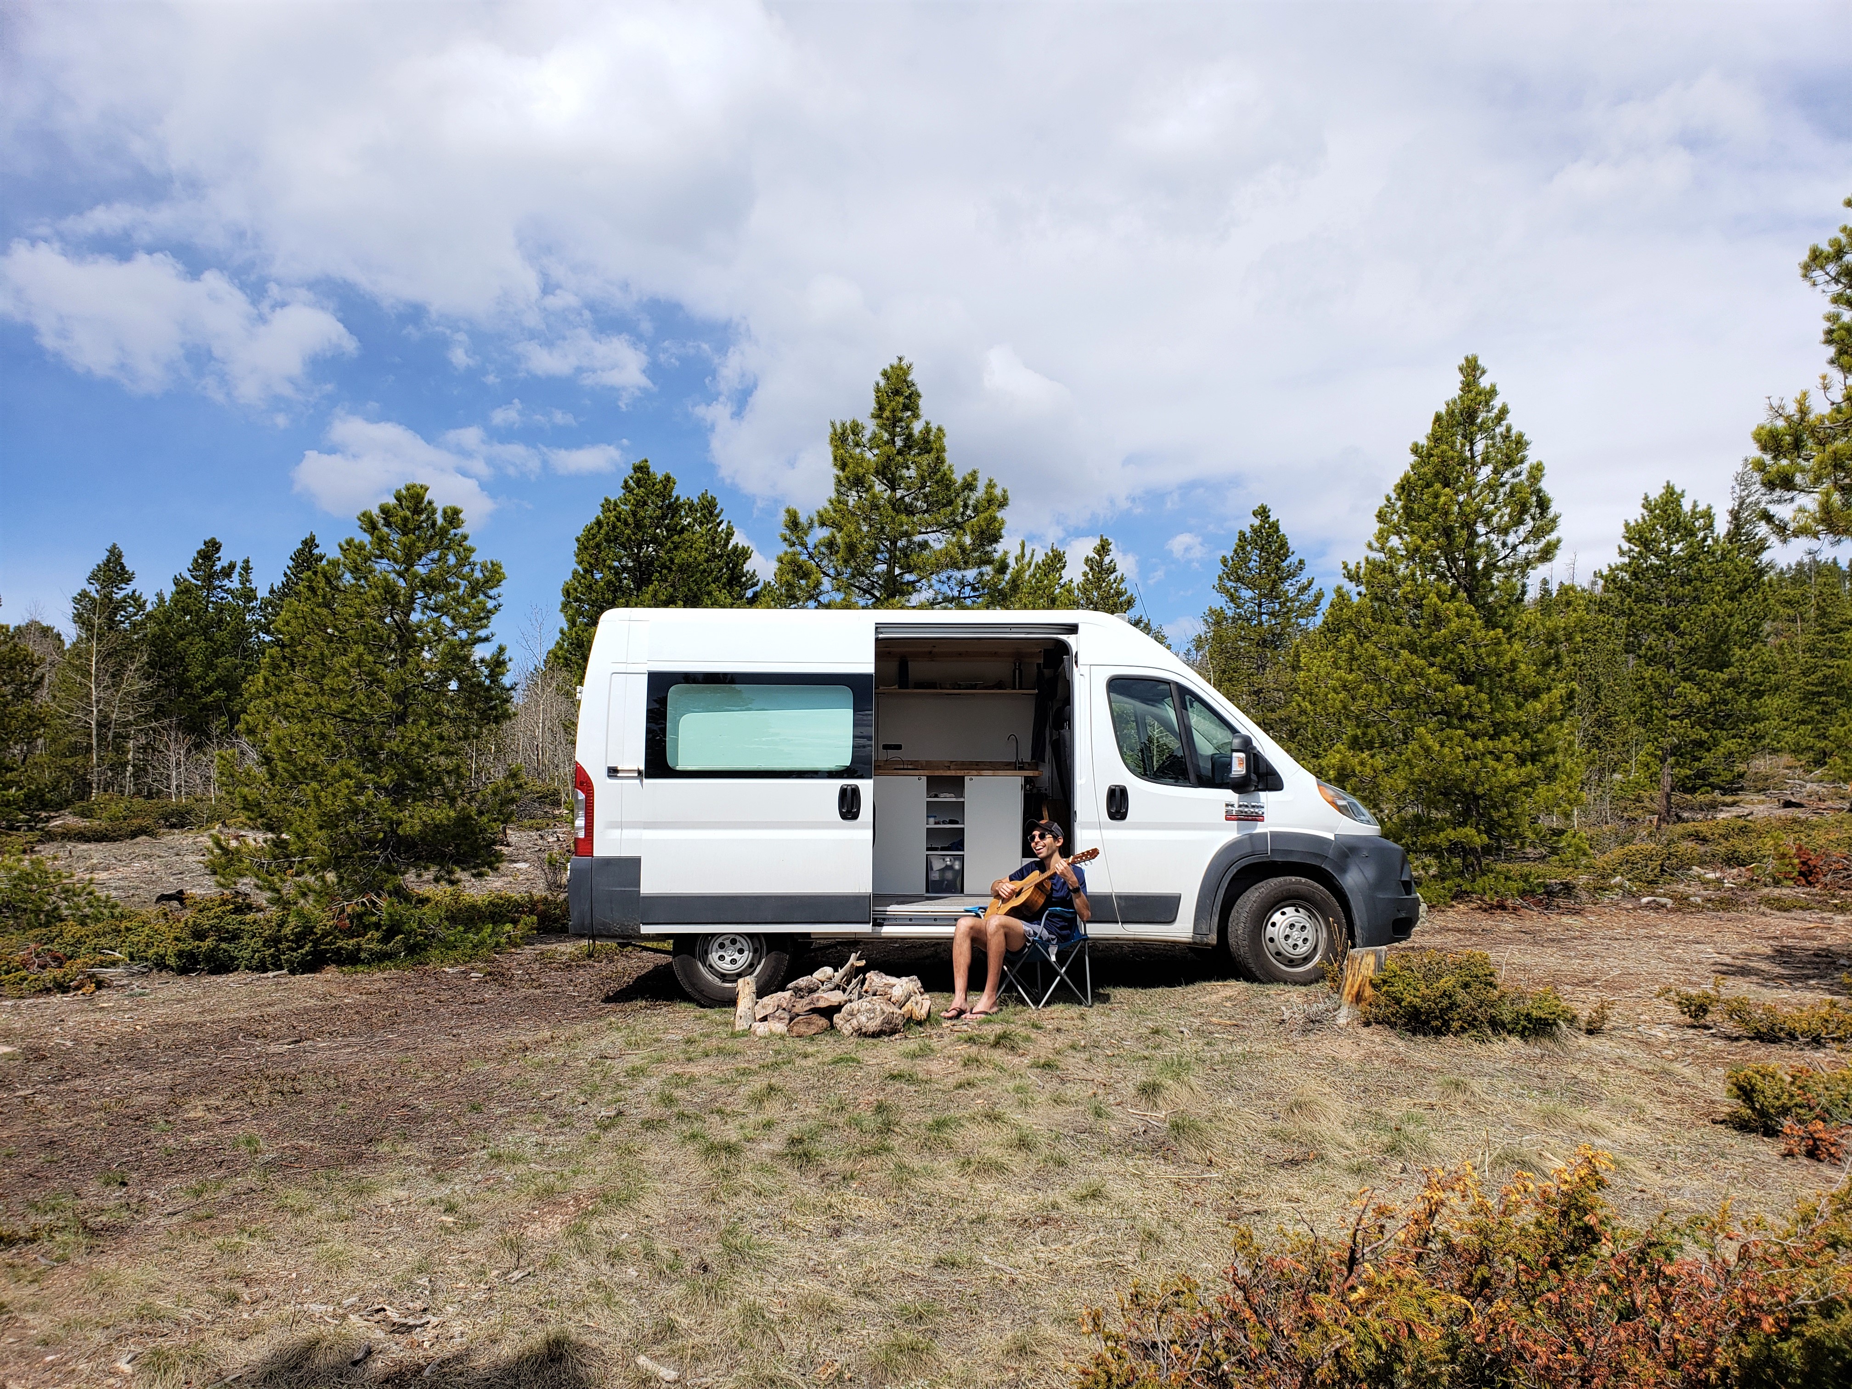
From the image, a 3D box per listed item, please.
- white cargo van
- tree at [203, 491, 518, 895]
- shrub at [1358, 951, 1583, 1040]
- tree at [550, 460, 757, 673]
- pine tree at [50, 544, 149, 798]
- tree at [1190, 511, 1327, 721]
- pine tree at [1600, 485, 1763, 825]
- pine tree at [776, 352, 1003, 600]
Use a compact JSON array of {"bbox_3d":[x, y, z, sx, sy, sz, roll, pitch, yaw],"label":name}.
[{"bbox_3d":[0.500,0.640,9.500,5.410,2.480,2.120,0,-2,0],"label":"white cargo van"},{"bbox_3d":[-5.427,-0.007,13.500,3.019,4.072,2.928,0,-2,0],"label":"tree"},{"bbox_3d":[2.988,1.611,7.650,1.180,0.420,0.950,0,-2,0],"label":"shrub"},{"bbox_3d":[-3.844,-0.608,19.500,3.083,5.375,2.991,0,-2,0],"label":"tree"},{"bbox_3d":[-18.131,-0.508,30.500,2.221,5.552,2.154,0,-2,0],"label":"pine tree"},{"bbox_3d":[5.679,-0.637,24.000,2.596,5.292,2.518,0,-2,0],"label":"tree"},{"bbox_3d":[12.205,-0.644,22.500,2.668,5.476,2.588,0,-2,0],"label":"pine tree"},{"bbox_3d":[-0.379,-0.871,15.500,3.305,5.756,3.206,0,-2,0],"label":"pine tree"}]

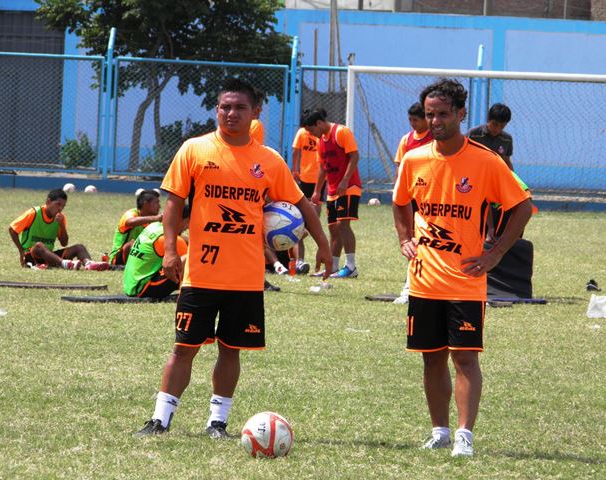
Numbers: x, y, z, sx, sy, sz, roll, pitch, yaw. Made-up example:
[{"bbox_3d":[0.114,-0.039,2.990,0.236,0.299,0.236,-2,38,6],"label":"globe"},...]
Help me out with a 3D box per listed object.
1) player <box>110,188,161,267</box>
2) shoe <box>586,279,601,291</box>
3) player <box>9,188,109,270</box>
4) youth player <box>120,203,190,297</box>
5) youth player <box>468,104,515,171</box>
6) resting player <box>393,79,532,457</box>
[{"bbox_3d":[-1.513,-0.118,58.500,0.880,0.790,0.560,3,1,17],"label":"player"},{"bbox_3d":[2.753,0.428,56.199,0.110,0.115,0.260,1,2,-41],"label":"shoe"},{"bbox_3d":[-2.372,-0.112,57.800,0.700,0.790,0.850,1,1,-40],"label":"player"},{"bbox_3d":[-0.985,0.079,48.892,0.980,0.790,0.550,2,1,-28],"label":"youth player"},{"bbox_3d":[1.598,-0.318,50.783,0.520,1.725,0.420,2,1,-18],"label":"youth player"},{"bbox_3d":[0.732,0.118,27.400,0.580,1.710,0.420,3,1,16],"label":"resting player"}]

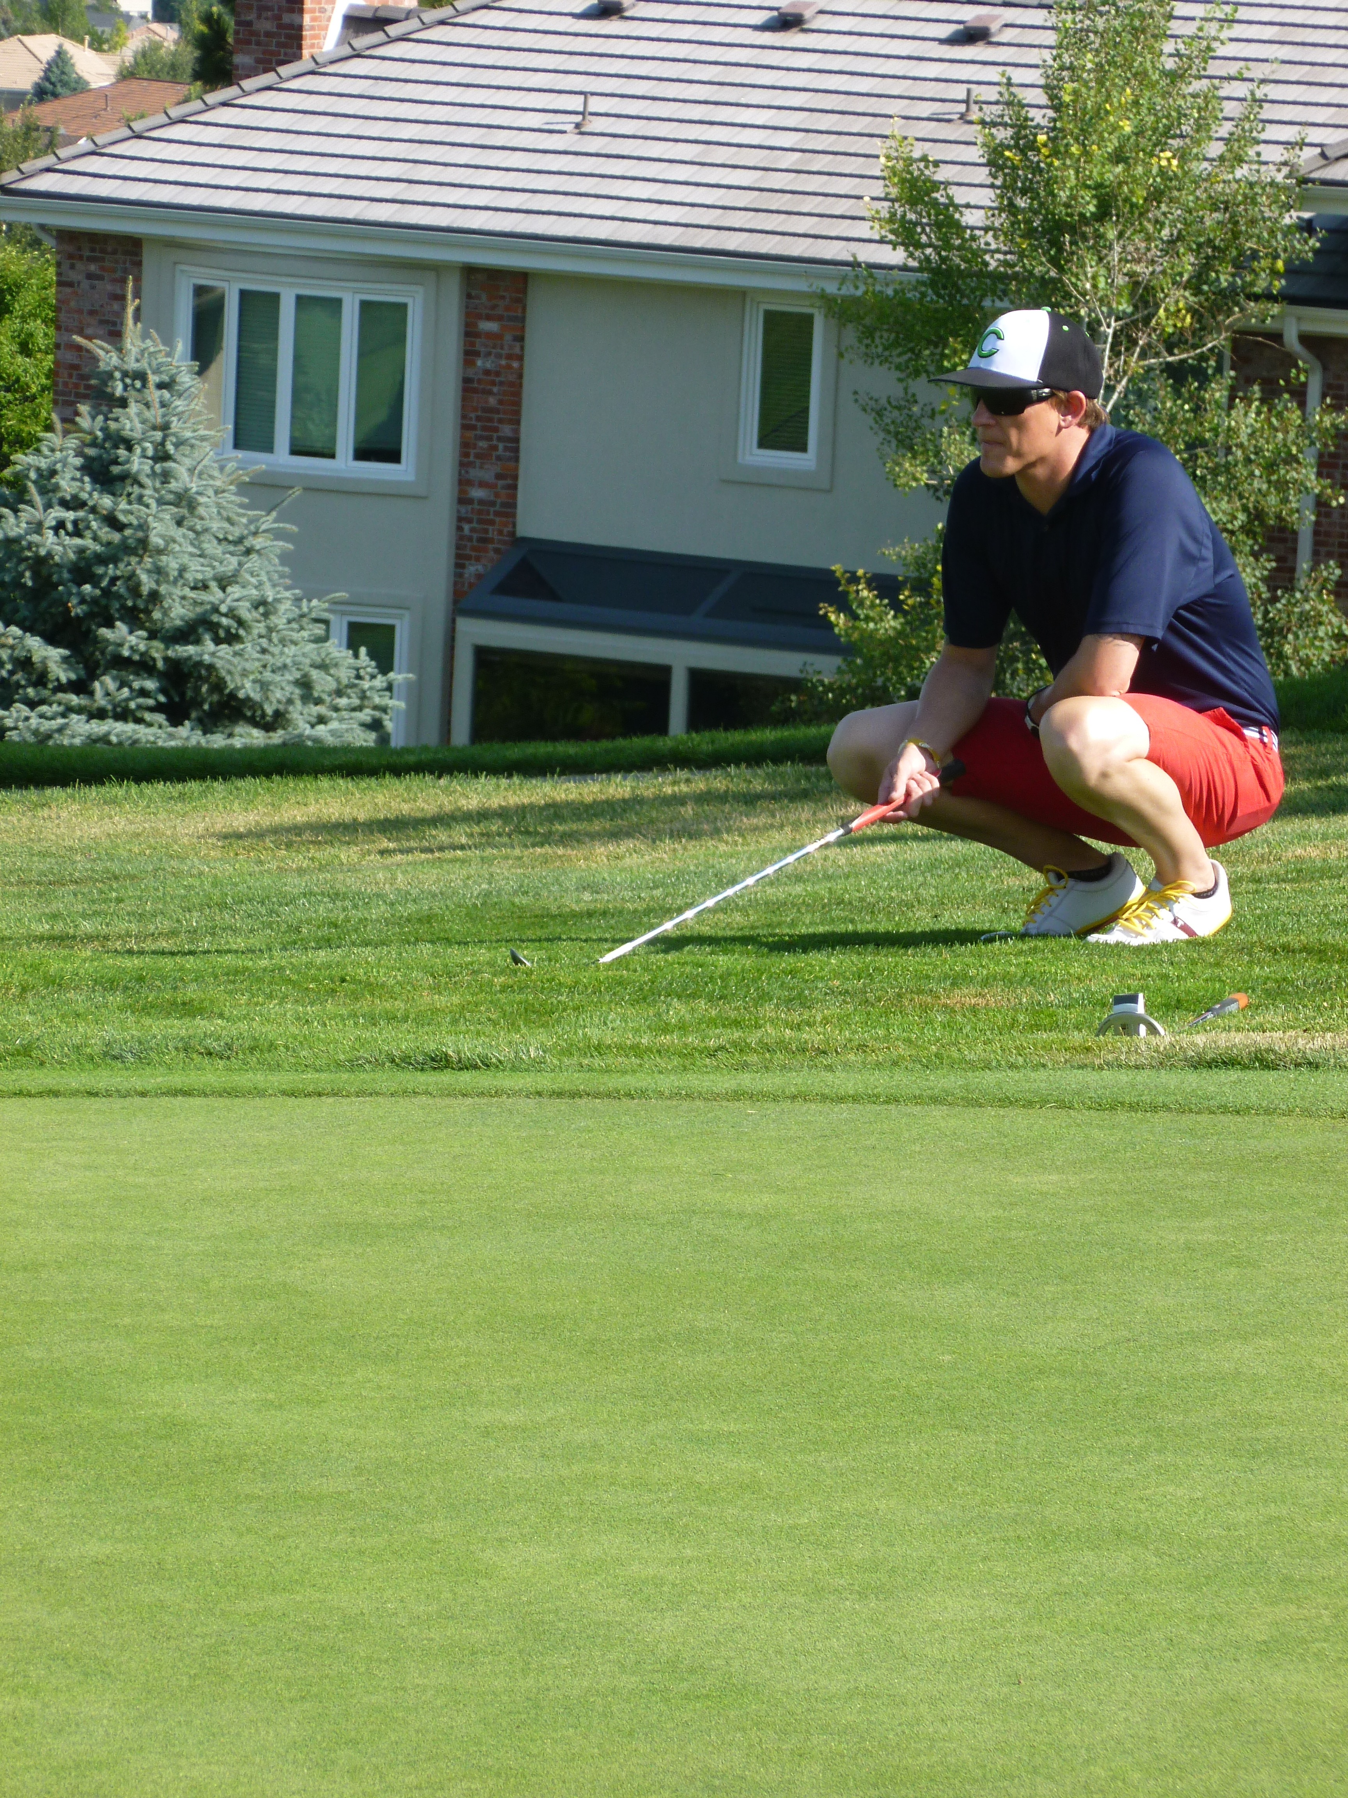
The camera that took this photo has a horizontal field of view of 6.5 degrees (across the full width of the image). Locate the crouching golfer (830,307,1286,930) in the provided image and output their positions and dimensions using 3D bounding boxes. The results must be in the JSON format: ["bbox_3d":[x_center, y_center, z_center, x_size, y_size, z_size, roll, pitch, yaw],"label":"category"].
[{"bbox_3d":[0.603,-0.436,19.000,0.680,1.010,0.680,-2,7,-40],"label":"crouching golfer"}]

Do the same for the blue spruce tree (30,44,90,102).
[{"bbox_3d":[-27.932,-36.573,540.000,3.100,4.600,3.100,3,6,0],"label":"blue spruce tree"}]

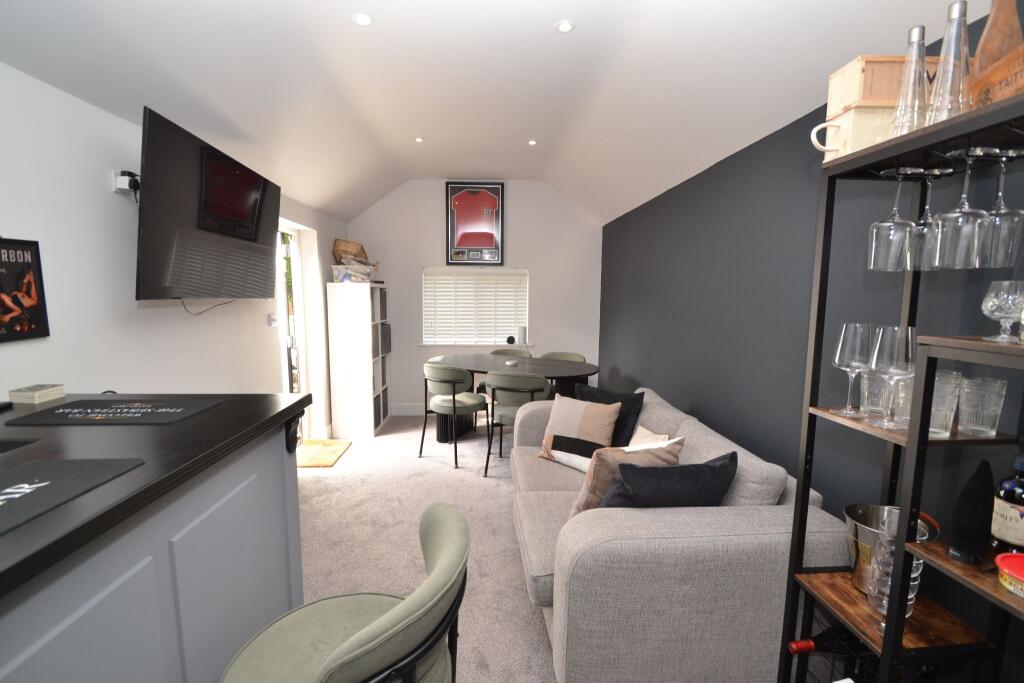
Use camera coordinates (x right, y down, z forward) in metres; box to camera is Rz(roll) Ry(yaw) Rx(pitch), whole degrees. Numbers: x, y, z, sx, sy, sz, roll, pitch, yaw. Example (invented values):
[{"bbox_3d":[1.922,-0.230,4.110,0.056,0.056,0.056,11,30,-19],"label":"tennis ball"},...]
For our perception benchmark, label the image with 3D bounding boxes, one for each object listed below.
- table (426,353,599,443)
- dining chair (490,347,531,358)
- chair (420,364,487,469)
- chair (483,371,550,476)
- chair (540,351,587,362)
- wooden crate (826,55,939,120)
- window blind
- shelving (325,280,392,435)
[{"bbox_3d":[-0.020,0.577,3.926,1.630,0.750,0.890,4,7,28],"label":"table"},{"bbox_3d":[-0.063,0.517,4.281,0.540,0.790,0.550,4,7,29],"label":"dining chair"},{"bbox_3d":[-0.475,0.583,3.678,0.540,0.790,0.550,4,8,32],"label":"chair"},{"bbox_3d":[0.077,0.622,3.361,0.540,0.790,0.550,3,7,23],"label":"chair"},{"bbox_3d":[0.466,0.537,4.124,0.540,0.790,0.550,4,7,27],"label":"chair"},{"bbox_3d":[1.038,-0.666,1.144,0.320,0.120,0.100,0,7,-3],"label":"wooden crate"},{"bbox_3d":[-0.391,-0.387,4.712,1.171,0.849,0.070,0,7,-3],"label":"window blind"},{"bbox_3d":[-1.542,0.155,4.381,0.390,1.470,0.770,0,7,-5],"label":"shelving"}]

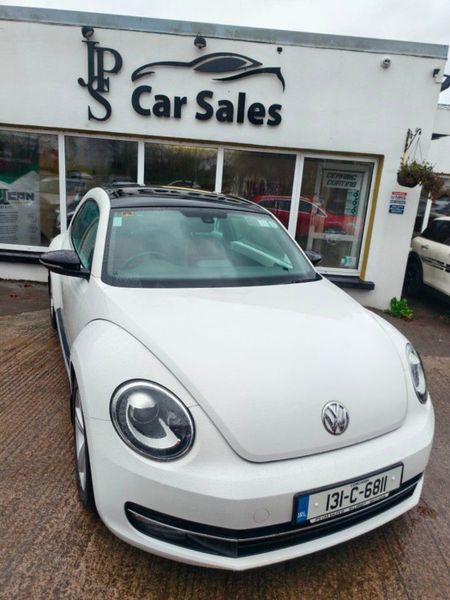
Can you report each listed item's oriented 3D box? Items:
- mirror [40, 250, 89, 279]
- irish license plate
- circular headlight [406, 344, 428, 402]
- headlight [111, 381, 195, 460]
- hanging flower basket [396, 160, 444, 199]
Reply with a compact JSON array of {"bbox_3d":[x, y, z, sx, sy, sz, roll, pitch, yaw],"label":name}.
[{"bbox_3d":[-0.948,-0.210,2.359,0.260,0.160,0.140,-3,17,-25],"label":"mirror"},{"bbox_3d":[0.486,0.733,1.513,0.525,0.118,0.020,-3,11,-25],"label":"irish license plate"},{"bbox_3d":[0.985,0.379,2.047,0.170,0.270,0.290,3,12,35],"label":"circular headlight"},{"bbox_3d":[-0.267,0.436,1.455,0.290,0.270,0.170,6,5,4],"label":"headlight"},{"bbox_3d":[2.568,-1.601,5.294,0.540,0.450,0.440,4,14,-2],"label":"hanging flower basket"}]

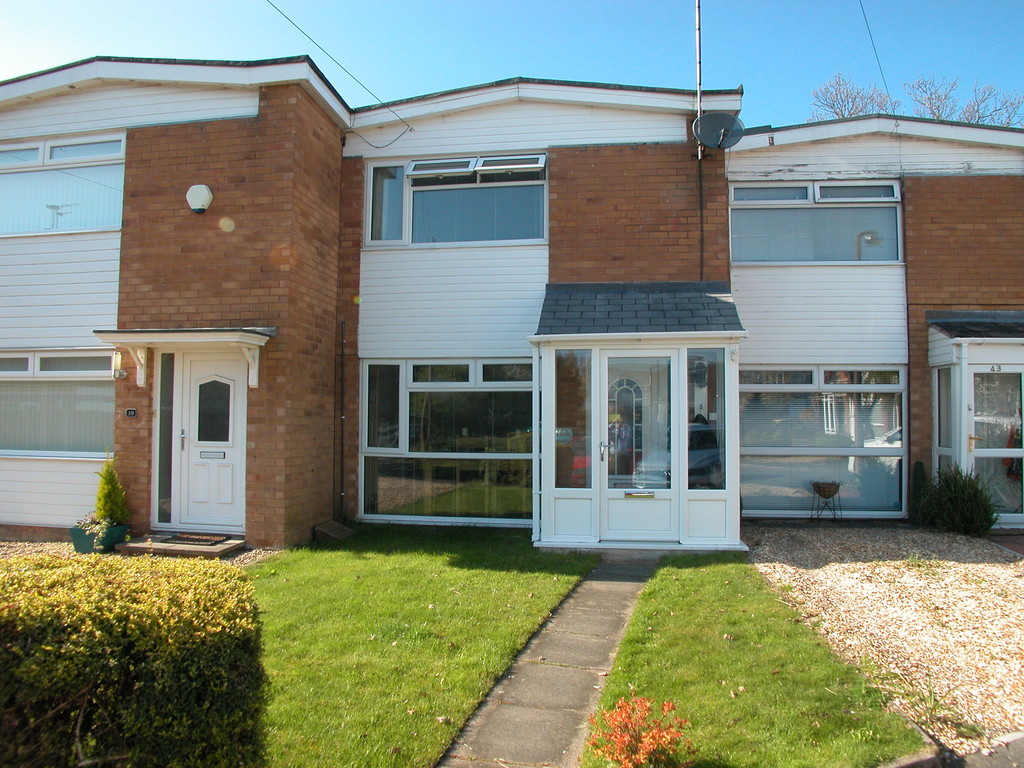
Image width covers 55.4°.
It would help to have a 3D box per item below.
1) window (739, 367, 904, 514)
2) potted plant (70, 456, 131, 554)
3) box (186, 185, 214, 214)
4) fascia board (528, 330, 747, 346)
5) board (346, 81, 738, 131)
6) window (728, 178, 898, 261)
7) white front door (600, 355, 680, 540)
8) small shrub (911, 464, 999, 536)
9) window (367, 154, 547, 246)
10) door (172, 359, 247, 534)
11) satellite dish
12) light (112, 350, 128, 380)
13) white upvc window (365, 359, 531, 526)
[{"bbox_3d":[4.092,0.737,13.075,2.220,1.980,0.090,0,-2,12],"label":"window"},{"bbox_3d":[-4.430,1.283,10.484,0.430,1.020,0.430,0,-2,12],"label":"potted plant"},{"bbox_3d":[-3.452,-2.043,10.808,0.295,0.315,0.080,0,-2,12],"label":"box"},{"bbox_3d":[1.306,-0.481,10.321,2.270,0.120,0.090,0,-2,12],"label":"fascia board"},{"bbox_3d":[0.348,-3.431,11.712,4.790,0.530,0.120,0,-3,11],"label":"board"},{"bbox_3d":[4.025,-2.141,12.926,2.290,1.160,0.100,0,-3,11],"label":"window"},{"bbox_3d":[1.360,0.645,10.331,0.860,2.050,0.080,0,-3,11],"label":"white front door"},{"bbox_3d":[5.389,1.404,11.915,0.920,0.840,0.800,0,-2,12],"label":"small shrub"},{"bbox_3d":[-0.708,-2.245,12.012,2.340,1.140,0.120,0,-3,11],"label":"window"},{"bbox_3d":[-3.321,0.649,10.754,0.900,1.990,0.080,0,-3,11],"label":"door"},{"bbox_3d":[2.375,-2.916,11.230,0.590,0.410,0.400,0,-2,4],"label":"satellite dish"},{"bbox_3d":[-4.375,-0.216,10.910,0.130,0.300,0.140,0,-2,12],"label":"light"},{"bbox_3d":[-0.733,0.684,11.899,2.360,2.020,0.100,0,-3,11],"label":"white upvc window"}]

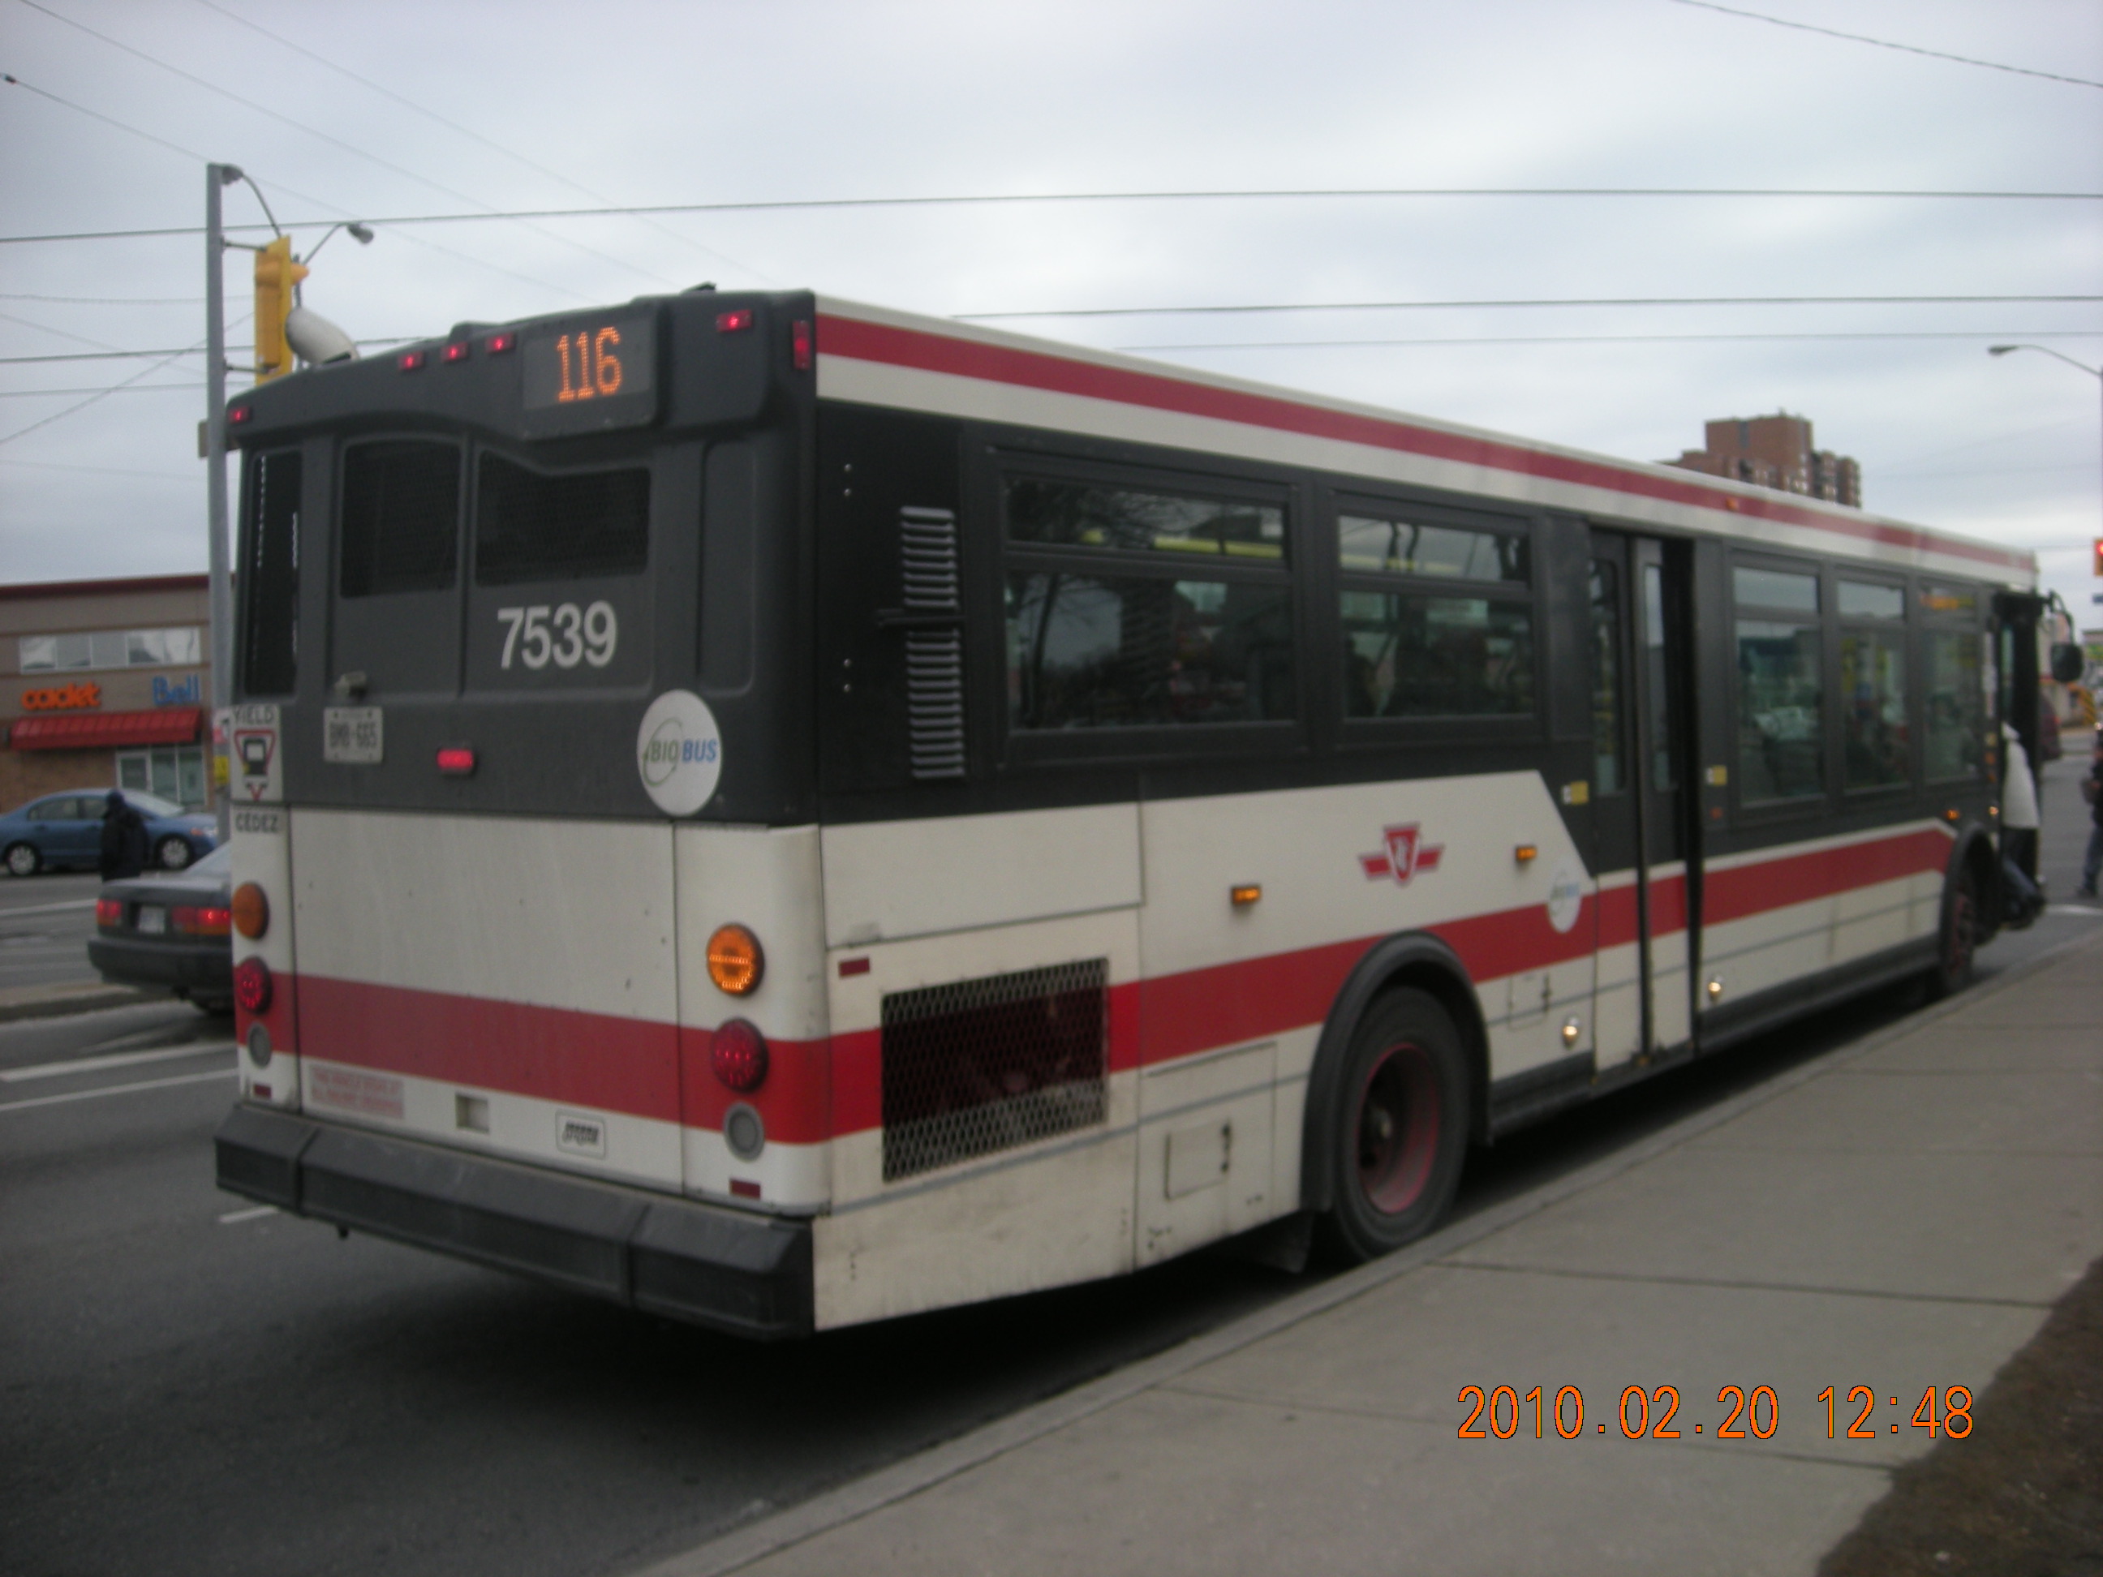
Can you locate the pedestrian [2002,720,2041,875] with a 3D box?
[{"bbox_3d":[6.480,0.215,14.300,0.500,1.580,0.520,0,2,37],"label":"pedestrian"}]

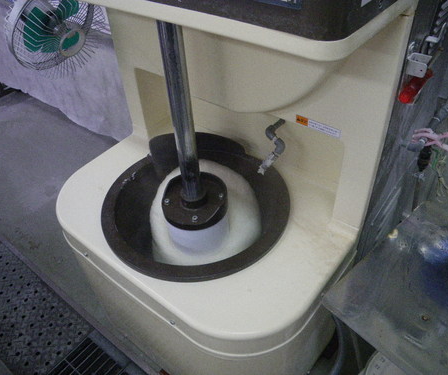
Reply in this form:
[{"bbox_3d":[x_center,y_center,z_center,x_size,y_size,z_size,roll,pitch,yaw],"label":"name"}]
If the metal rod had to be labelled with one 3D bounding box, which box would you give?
[{"bbox_3d":[-0.102,-0.179,1.030,0.052,0.553,0.052,-2,40,2],"label":"metal rod"}]

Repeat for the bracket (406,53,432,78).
[{"bbox_3d":[0.393,-0.245,0.814,0.036,0.031,0.036,26,48,31],"label":"bracket"}]

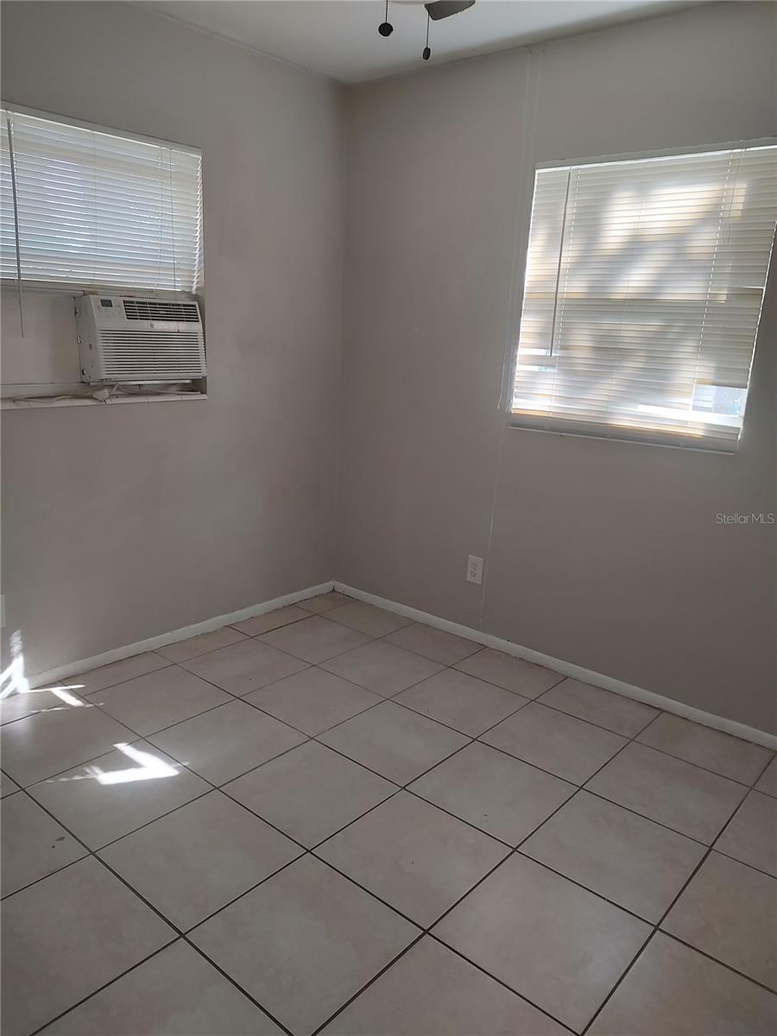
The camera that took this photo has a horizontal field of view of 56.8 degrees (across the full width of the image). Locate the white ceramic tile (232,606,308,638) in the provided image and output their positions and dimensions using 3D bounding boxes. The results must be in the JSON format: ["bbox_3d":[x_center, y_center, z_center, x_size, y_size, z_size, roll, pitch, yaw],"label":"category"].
[{"bbox_3d":[-0.566,0.500,3.498,0.211,0.010,0.396,14,17,38],"label":"white ceramic tile"}]

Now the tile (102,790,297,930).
[{"bbox_3d":[-0.507,0.912,1.950,0.402,0.010,0.402,14,17,38],"label":"tile"}]

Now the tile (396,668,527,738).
[{"bbox_3d":[0.290,0.731,2.865,0.398,0.010,0.398,14,17,38],"label":"tile"}]

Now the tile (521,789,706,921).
[{"bbox_3d":[0.633,0.929,2.009,0.396,0.010,0.396,14,17,38],"label":"tile"}]

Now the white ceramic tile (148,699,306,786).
[{"bbox_3d":[-0.555,0.774,2.511,0.402,0.010,0.402,14,17,38],"label":"white ceramic tile"}]

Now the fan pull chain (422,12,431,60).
[{"bbox_3d":[0.080,-0.996,1.480,0.015,0.095,0.015,3,14,1],"label":"fan pull chain"}]

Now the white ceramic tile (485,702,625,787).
[{"bbox_3d":[0.599,0.813,2.619,0.402,0.010,0.402,14,17,38],"label":"white ceramic tile"}]

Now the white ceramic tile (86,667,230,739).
[{"bbox_3d":[-0.875,0.692,2.748,0.398,0.010,0.398,14,17,38],"label":"white ceramic tile"}]

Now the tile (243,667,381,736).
[{"bbox_3d":[-0.285,0.696,2.756,0.396,0.010,0.396,14,17,38],"label":"tile"}]

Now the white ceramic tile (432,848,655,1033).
[{"bbox_3d":[0.378,1.007,1.751,0.398,0.010,0.398,14,17,38],"label":"white ceramic tile"}]

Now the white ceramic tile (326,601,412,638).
[{"bbox_3d":[-0.098,0.508,3.575,0.396,0.010,0.312,14,17,38],"label":"white ceramic tile"}]

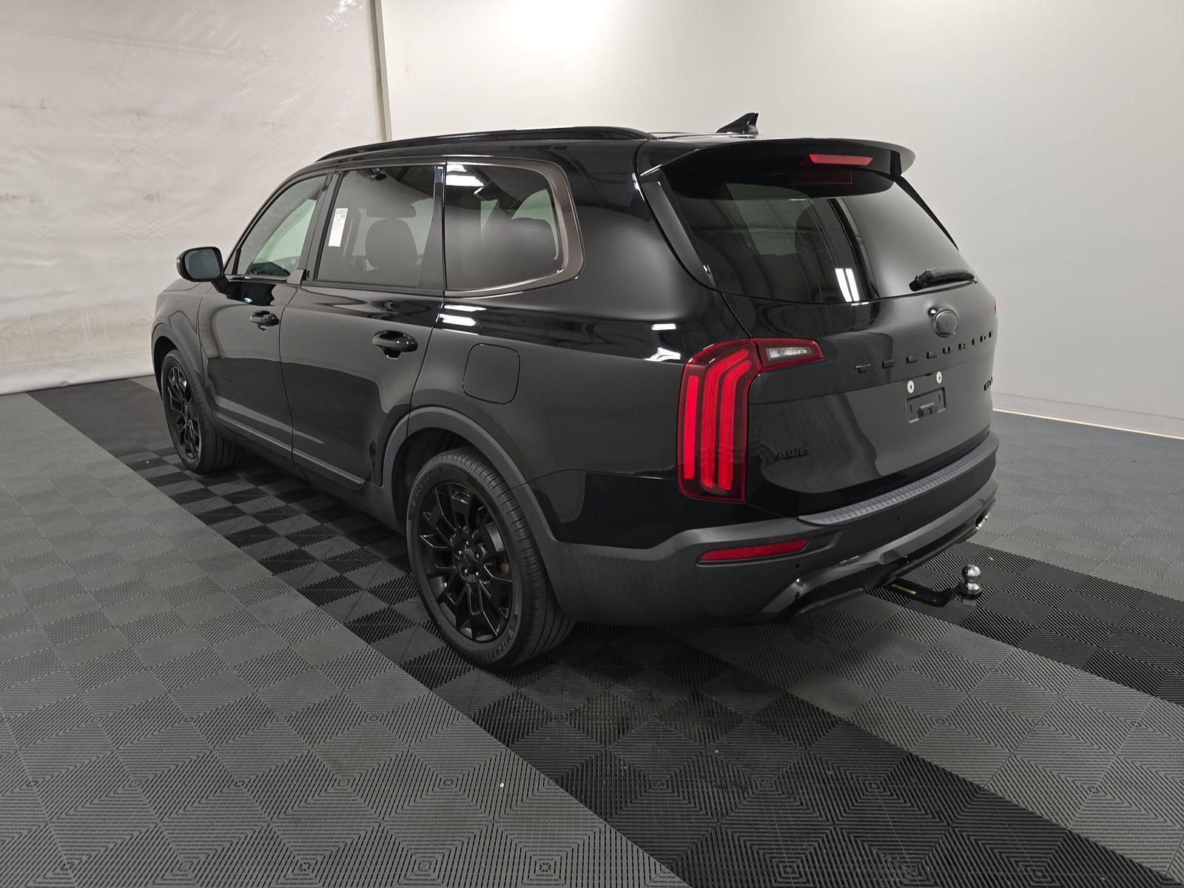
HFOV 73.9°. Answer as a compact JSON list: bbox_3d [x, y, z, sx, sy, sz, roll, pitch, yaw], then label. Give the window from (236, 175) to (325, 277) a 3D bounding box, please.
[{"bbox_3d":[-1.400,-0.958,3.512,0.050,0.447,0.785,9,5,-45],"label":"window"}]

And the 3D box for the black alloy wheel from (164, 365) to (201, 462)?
[{"bbox_3d":[-2.333,-0.193,4.662,0.180,0.545,0.545,-15,21,-42],"label":"black alloy wheel"}]

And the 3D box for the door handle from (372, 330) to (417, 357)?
[{"bbox_3d":[-0.649,-0.324,2.576,0.060,0.076,0.245,-15,21,-41],"label":"door handle"}]

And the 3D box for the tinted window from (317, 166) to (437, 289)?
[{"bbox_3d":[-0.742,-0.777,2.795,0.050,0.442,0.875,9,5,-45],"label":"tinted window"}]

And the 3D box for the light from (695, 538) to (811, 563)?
[{"bbox_3d":[0.393,0.259,1.914,0.300,0.045,0.040,-6,17,-20],"label":"light"}]

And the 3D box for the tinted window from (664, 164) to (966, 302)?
[{"bbox_3d":[0.797,-0.638,2.353,1.410,0.520,0.130,-15,-17,-41],"label":"tinted window"}]

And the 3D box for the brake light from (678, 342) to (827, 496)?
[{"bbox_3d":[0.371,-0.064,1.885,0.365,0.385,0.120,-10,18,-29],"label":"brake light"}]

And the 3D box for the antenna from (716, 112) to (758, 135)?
[{"bbox_3d":[0.481,-1.046,2.588,0.070,0.066,0.172,-15,21,-41],"label":"antenna"}]

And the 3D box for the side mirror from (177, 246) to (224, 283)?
[{"bbox_3d":[-1.833,-0.837,3.680,0.215,0.170,0.140,-15,21,-41],"label":"side mirror"}]

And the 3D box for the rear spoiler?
[{"bbox_3d":[0.669,-0.888,2.423,1.380,0.130,0.340,-15,21,-41],"label":"rear spoiler"}]

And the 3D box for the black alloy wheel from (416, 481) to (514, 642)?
[{"bbox_3d":[-0.362,0.369,2.611,0.180,0.545,0.545,-15,21,-41],"label":"black alloy wheel"}]

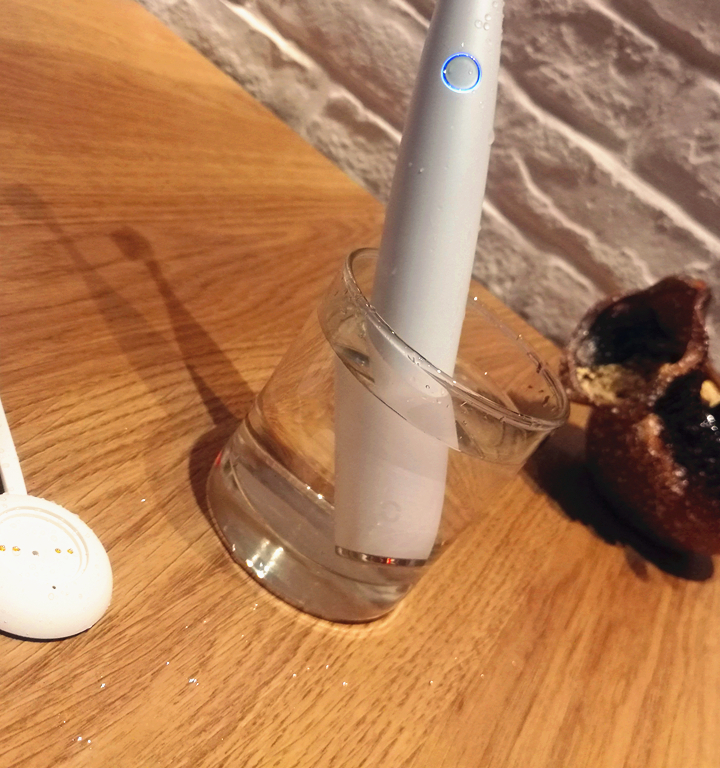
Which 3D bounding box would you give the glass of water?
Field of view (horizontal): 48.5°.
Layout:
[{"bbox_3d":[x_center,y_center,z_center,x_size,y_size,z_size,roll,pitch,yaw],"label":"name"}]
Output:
[{"bbox_3d":[0.007,0.017,0.262,0.081,0.092,0.081,42,27,14],"label":"glass of water"}]

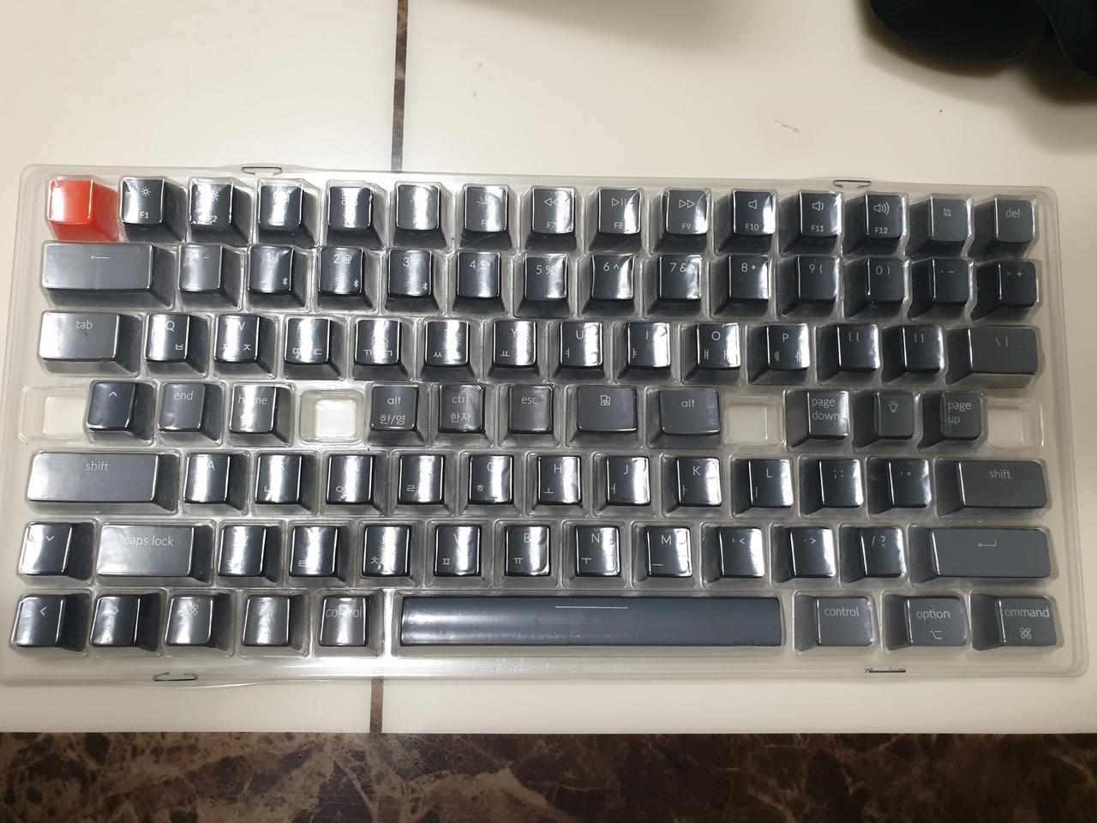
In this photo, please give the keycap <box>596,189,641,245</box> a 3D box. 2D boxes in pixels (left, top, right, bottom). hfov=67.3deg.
[{"bbox_3d":[0.022,-0.062,0.264,0.018,0.011,0.018,1,82,-3],"label":"keycap"}]

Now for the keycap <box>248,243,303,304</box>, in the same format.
[{"bbox_3d":[-0.085,-0.043,0.258,0.018,0.011,0.018,1,83,-3],"label":"keycap"}]

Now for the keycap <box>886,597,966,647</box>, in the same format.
[{"bbox_3d":[0.117,0.065,0.253,0.023,0.009,0.018,1,82,-3],"label":"keycap"}]

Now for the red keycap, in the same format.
[{"bbox_3d":[-0.148,-0.064,0.261,0.018,0.011,0.018,1,81,-3],"label":"red keycap"}]

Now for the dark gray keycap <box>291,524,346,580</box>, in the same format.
[{"bbox_3d":[-0.070,0.043,0.249,0.018,0.009,0.018,1,82,-3],"label":"dark gray keycap"}]

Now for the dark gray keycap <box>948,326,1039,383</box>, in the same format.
[{"bbox_3d":[0.146,-0.018,0.268,0.028,0.009,0.018,1,82,-3],"label":"dark gray keycap"}]

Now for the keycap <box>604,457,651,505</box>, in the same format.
[{"bbox_3d":[0.024,0.023,0.257,0.018,0.009,0.018,1,82,-3],"label":"keycap"}]

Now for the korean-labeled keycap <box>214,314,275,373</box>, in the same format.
[{"bbox_3d":[-0.096,-0.021,0.258,0.018,0.010,0.018,1,82,-3],"label":"korean-labeled keycap"}]

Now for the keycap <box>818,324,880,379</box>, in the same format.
[{"bbox_3d":[0.099,-0.019,0.267,0.018,0.010,0.018,1,82,-3],"label":"keycap"}]

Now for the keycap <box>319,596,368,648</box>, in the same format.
[{"bbox_3d":[-0.060,0.063,0.247,0.018,0.010,0.018,1,82,-3],"label":"keycap"}]

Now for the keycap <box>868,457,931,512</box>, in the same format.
[{"bbox_3d":[0.113,0.024,0.261,0.018,0.009,0.018,1,81,-3],"label":"keycap"}]

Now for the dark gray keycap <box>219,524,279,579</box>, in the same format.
[{"bbox_3d":[-0.091,0.043,0.249,0.018,0.010,0.018,1,82,-3],"label":"dark gray keycap"}]

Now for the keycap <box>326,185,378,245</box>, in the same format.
[{"bbox_3d":[-0.063,-0.063,0.265,0.018,0.011,0.018,1,81,-3],"label":"keycap"}]

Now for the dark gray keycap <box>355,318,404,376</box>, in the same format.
[{"bbox_3d":[-0.053,-0.020,0.260,0.018,0.009,0.018,1,81,-3],"label":"dark gray keycap"}]

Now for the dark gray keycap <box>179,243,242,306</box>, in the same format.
[{"bbox_3d":[-0.107,-0.043,0.256,0.018,0.011,0.018,1,82,-3],"label":"dark gray keycap"}]

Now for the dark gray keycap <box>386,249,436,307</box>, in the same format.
[{"bbox_3d":[-0.044,-0.041,0.262,0.018,0.011,0.018,1,82,-3],"label":"dark gray keycap"}]

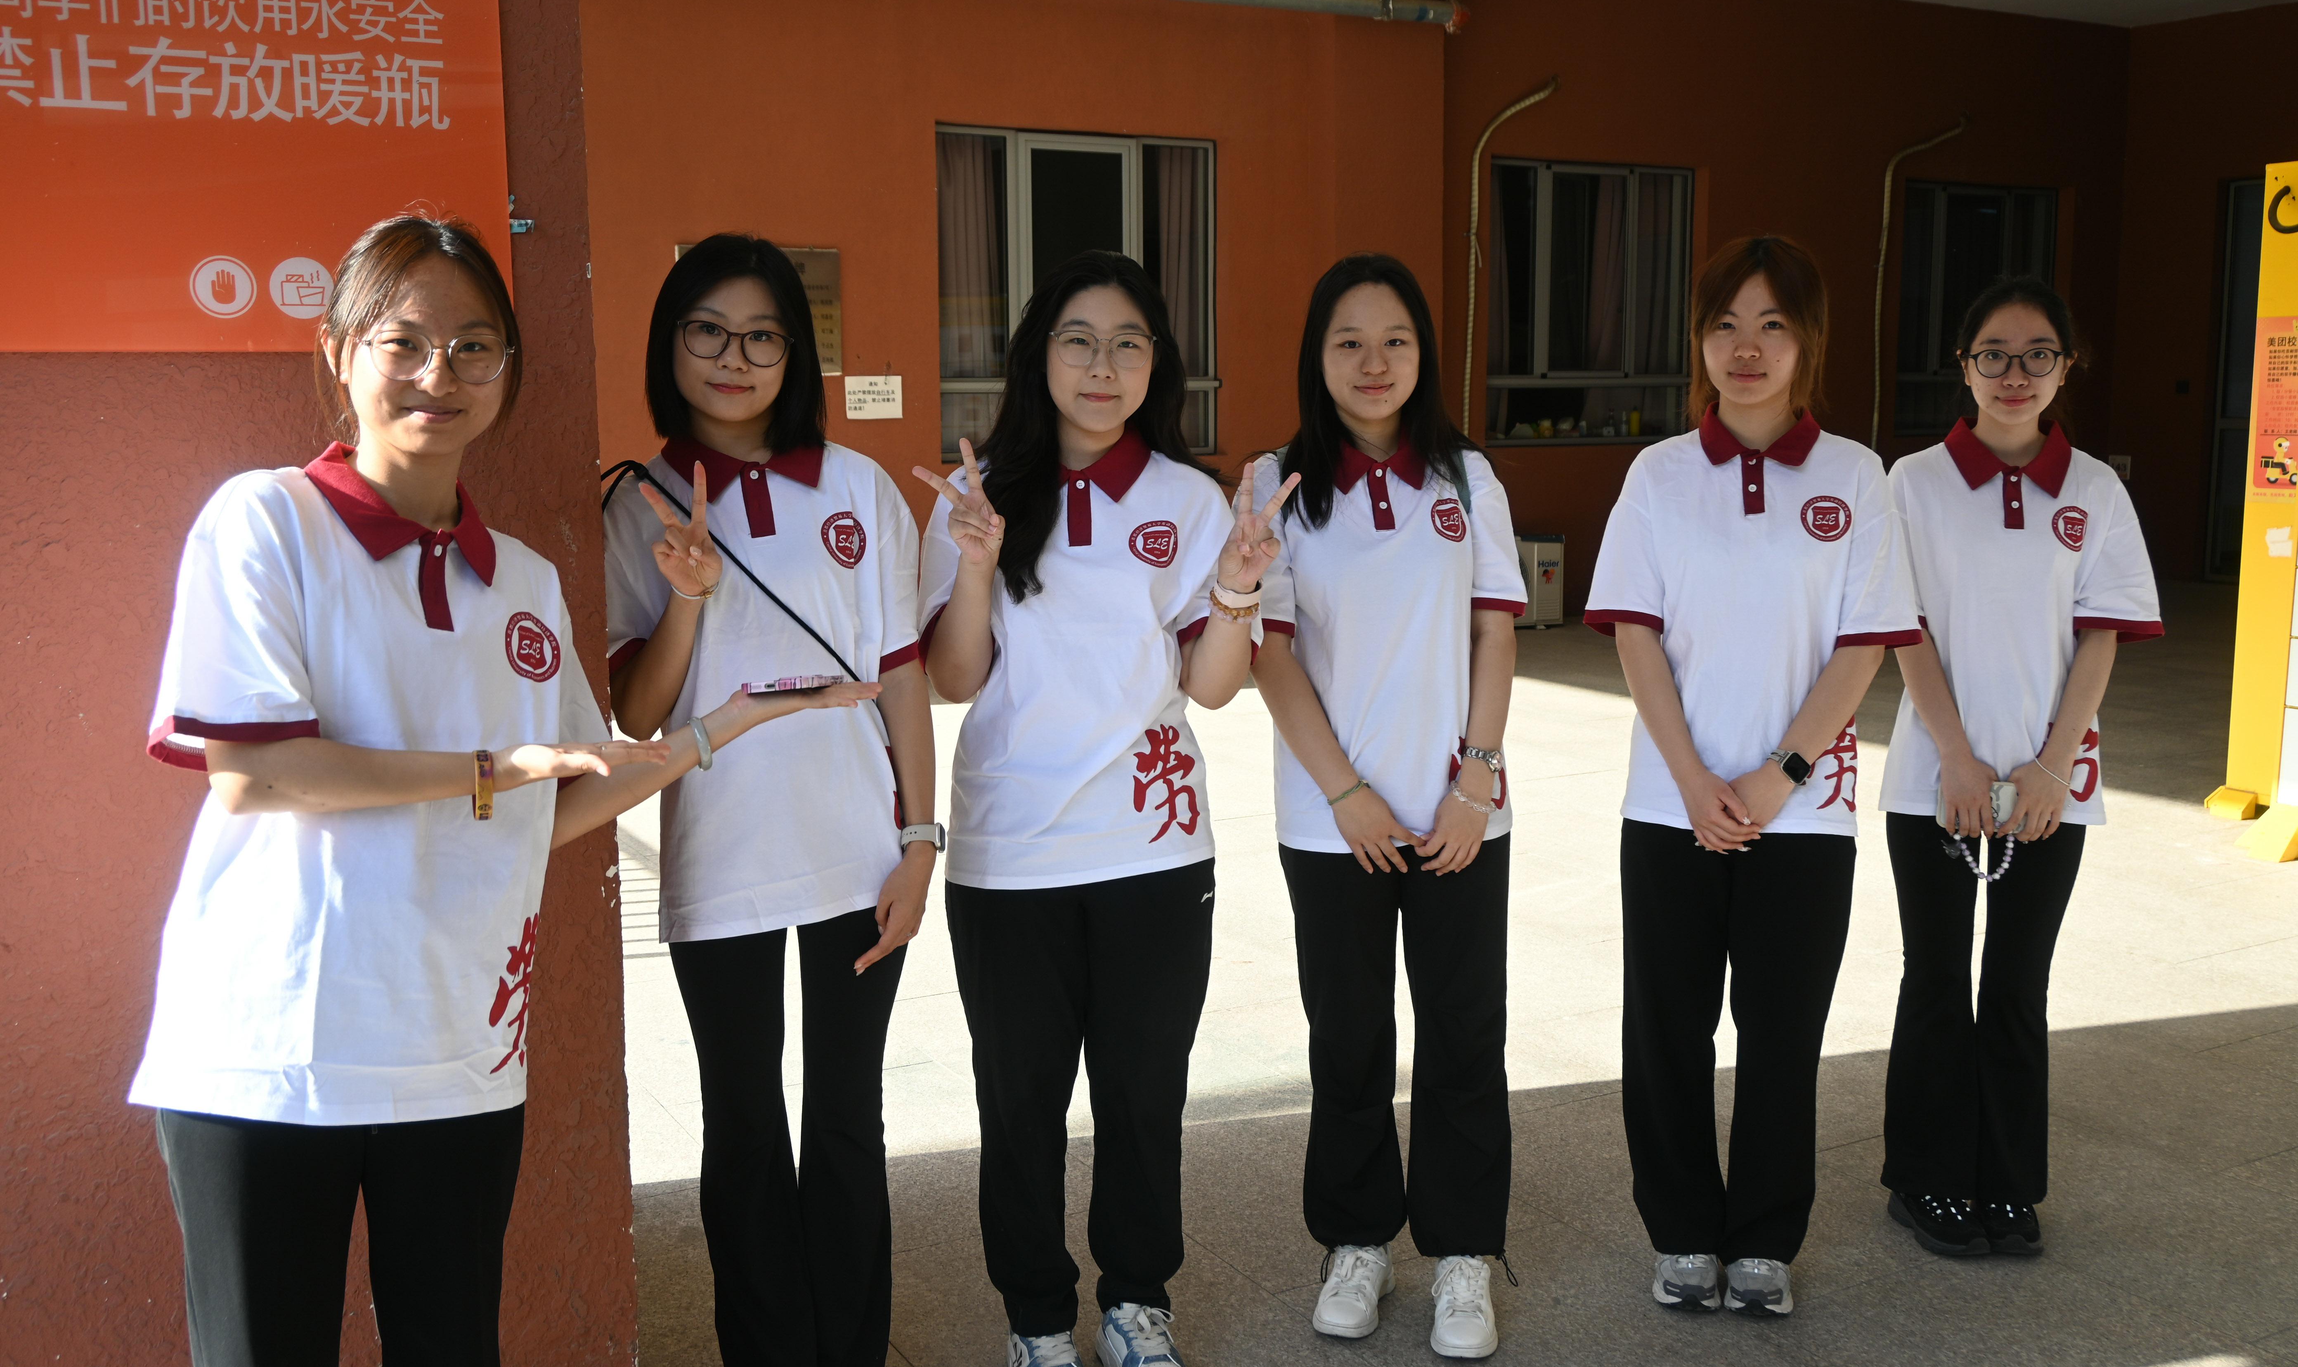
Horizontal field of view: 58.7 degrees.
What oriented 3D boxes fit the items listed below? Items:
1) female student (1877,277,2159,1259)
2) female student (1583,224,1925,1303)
[{"bbox_3d":[1.442,0.145,3.456,0.466,1.629,0.290,1,9,12],"label":"female student"},{"bbox_3d":[0.941,0.152,3.245,0.506,1.688,0.290,2,9,17],"label":"female student"}]

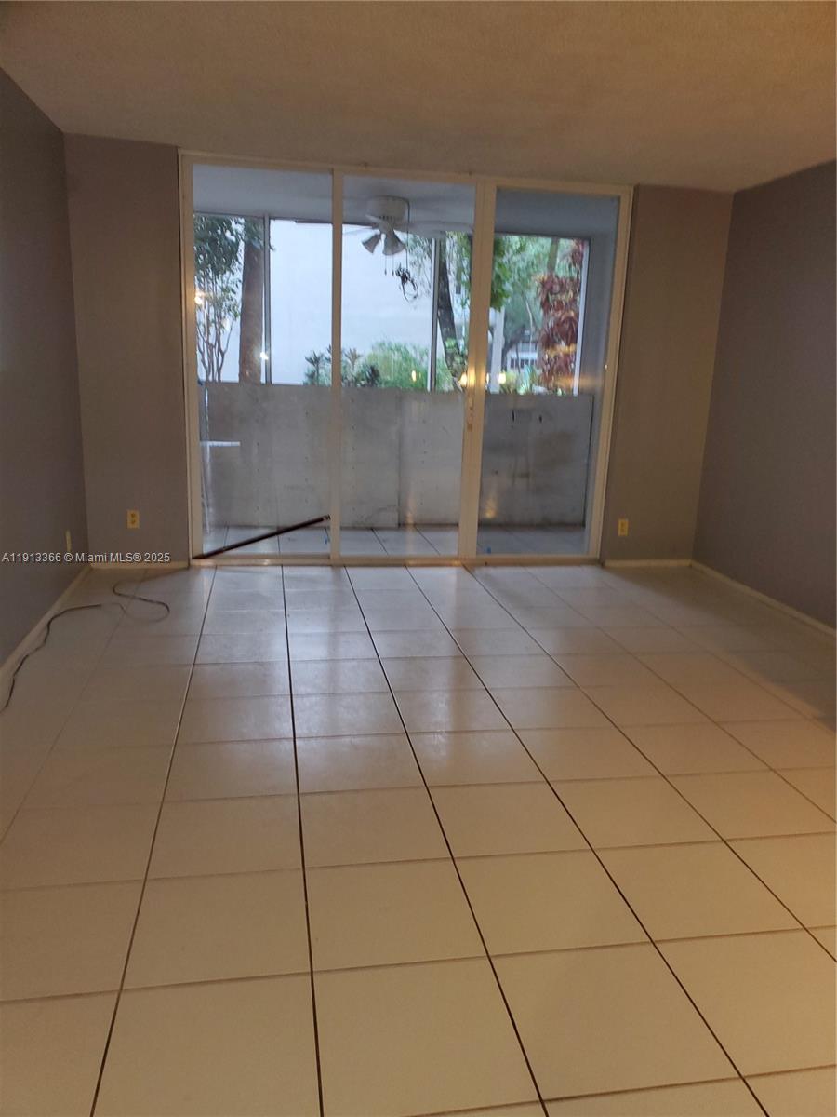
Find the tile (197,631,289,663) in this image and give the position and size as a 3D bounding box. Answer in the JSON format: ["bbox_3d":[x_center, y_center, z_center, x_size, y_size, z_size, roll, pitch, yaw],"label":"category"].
[{"bbox_3d":[-0.819,0.421,3.927,0.400,0.010,0.390,0,14,-10],"label":"tile"}]

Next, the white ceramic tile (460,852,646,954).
[{"bbox_3d":[0.334,0.886,2.183,0.400,0.010,0.390,0,14,-10],"label":"white ceramic tile"}]

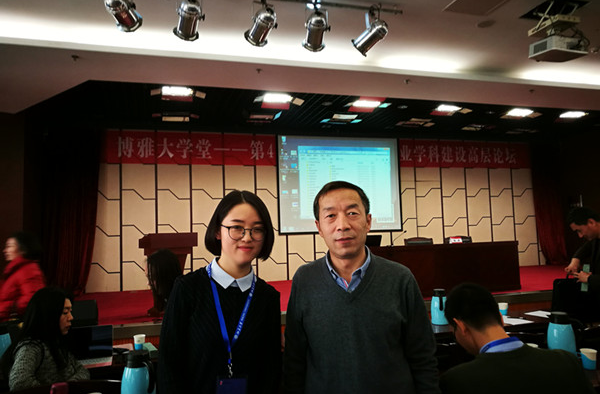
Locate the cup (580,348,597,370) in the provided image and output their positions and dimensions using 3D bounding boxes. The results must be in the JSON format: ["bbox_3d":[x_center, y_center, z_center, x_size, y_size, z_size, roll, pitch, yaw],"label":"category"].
[{"bbox_3d":[1.498,0.845,2.428,0.077,0.090,0.077,-2,-4,0],"label":"cup"}]

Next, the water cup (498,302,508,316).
[{"bbox_3d":[1.698,0.942,3.912,0.077,0.090,0.077,-2,-4,0],"label":"water cup"}]

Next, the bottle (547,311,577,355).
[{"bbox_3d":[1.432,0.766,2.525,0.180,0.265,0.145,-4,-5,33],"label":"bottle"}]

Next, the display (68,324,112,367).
[{"bbox_3d":[-1.319,0.913,2.852,0.325,0.190,0.295,0,-4,-19],"label":"display"}]

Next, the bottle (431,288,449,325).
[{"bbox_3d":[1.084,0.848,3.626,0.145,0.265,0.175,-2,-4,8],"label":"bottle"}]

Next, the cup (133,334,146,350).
[{"bbox_3d":[-1.079,0.976,3.145,0.077,0.090,0.077,-1,-4,-17],"label":"cup"}]

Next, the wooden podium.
[{"bbox_3d":[-1.878,1.101,6.765,0.690,1.140,0.520,1,-5,-33],"label":"wooden podium"}]

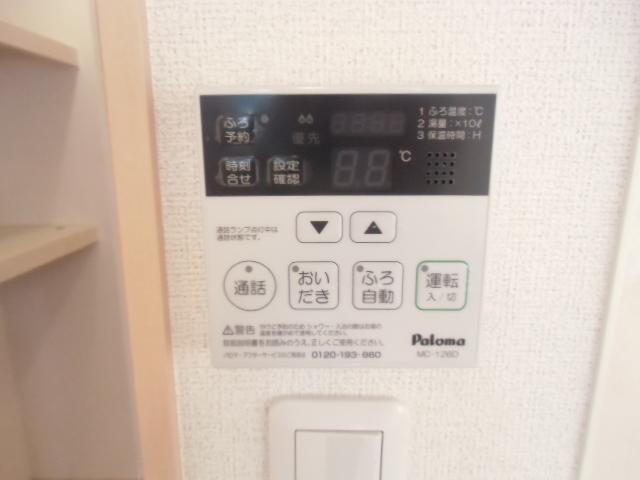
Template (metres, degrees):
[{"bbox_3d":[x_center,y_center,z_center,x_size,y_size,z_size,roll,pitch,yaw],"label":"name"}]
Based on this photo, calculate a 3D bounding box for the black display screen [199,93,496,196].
[{"bbox_3d":[0.011,-0.039,0.185,0.119,0.041,0.006,0,13,0],"label":"black display screen"}]

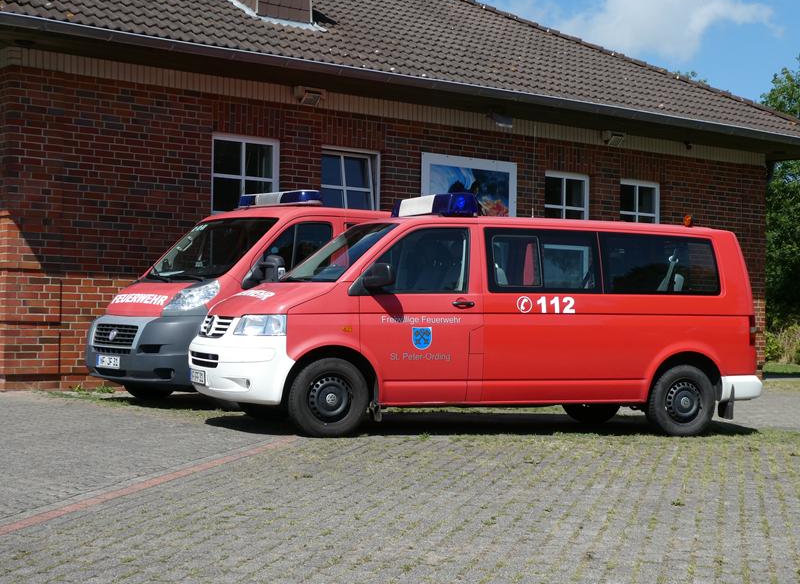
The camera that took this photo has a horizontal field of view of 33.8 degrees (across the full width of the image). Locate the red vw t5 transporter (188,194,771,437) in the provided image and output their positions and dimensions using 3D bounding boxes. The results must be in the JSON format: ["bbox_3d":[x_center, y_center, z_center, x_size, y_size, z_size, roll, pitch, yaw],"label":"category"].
[{"bbox_3d":[0.751,0.217,12.153,5.290,2.110,1.950,2,-1,-22],"label":"red vw t5 transporter"}]

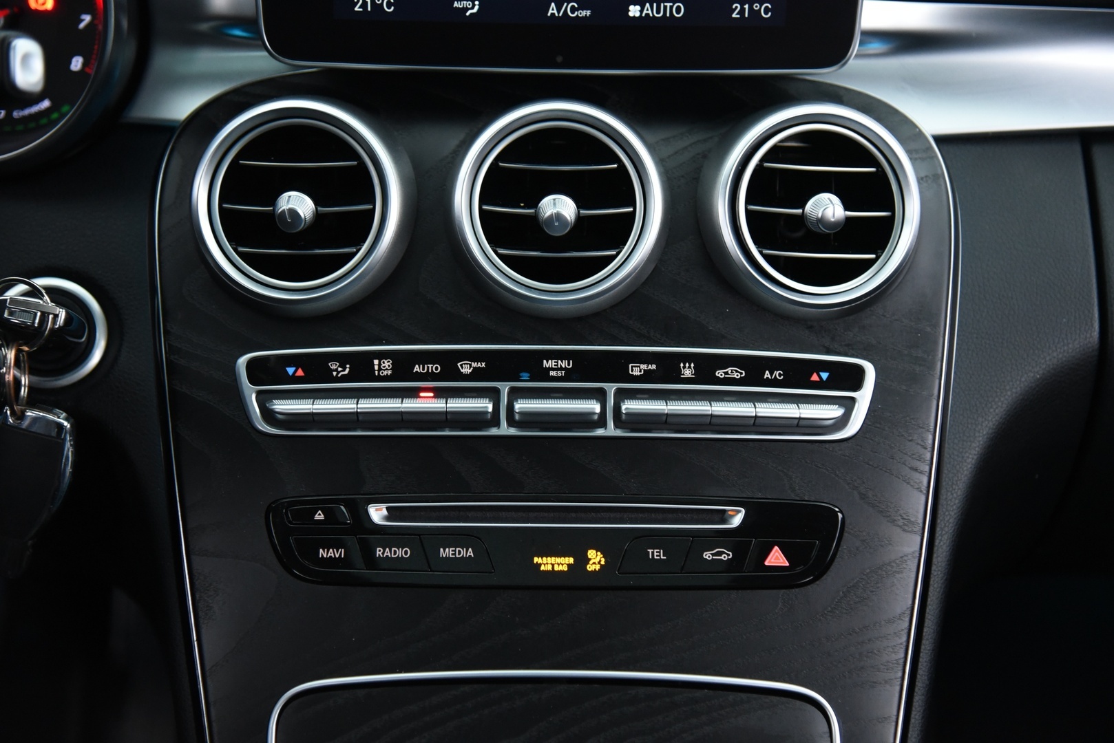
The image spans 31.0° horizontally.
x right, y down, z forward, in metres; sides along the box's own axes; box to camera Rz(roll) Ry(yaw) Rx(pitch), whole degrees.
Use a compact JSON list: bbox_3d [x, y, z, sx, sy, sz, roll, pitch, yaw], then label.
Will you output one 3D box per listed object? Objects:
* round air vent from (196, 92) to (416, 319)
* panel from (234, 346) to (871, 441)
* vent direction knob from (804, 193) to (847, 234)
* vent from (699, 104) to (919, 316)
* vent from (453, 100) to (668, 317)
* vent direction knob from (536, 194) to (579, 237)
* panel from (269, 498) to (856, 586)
[{"bbox_3d":[-0.095,-0.062,0.748,0.081,0.081,0.028,1,-3,4],"label":"round air vent"},{"bbox_3d":[0.000,0.008,0.742,0.231,0.032,0.020,1,-10,0],"label":"panel"},{"bbox_3d":[0.100,-0.058,0.747,0.015,0.015,0.015,1,15,-6],"label":"vent direction knob"},{"bbox_3d":[0.094,-0.061,0.748,0.079,0.079,0.028,1,-3,-5],"label":"vent"},{"bbox_3d":[0.001,-0.061,0.748,0.081,0.081,0.028,1,-3,0],"label":"vent"},{"bbox_3d":[0.000,-0.057,0.747,0.016,0.016,0.015,1,15,0],"label":"vent direction knob"},{"bbox_3d":[-0.001,0.062,0.732,0.207,0.031,0.018,1,-16,0],"label":"panel"}]

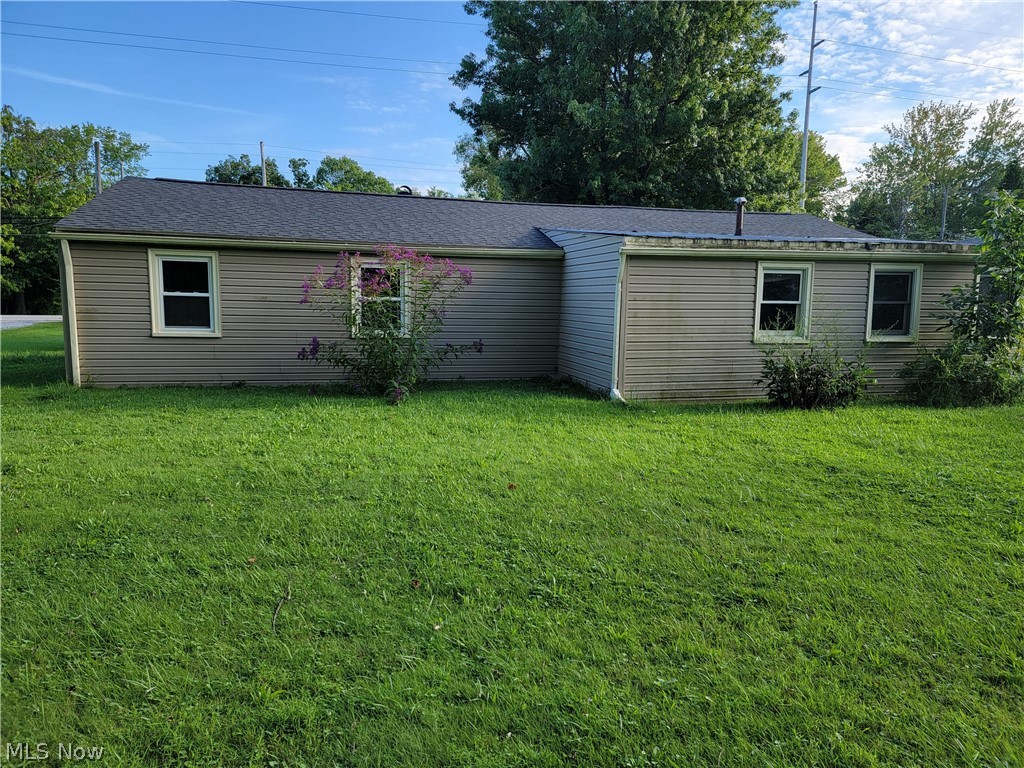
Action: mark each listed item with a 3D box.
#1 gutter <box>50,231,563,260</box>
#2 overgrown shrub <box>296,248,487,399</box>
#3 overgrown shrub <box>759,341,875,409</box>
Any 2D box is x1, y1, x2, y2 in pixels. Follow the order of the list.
[{"bbox_3d":[-3.085,-2.322,11.949,8.330,0.130,0.130,-1,7,-14],"label":"gutter"},{"bbox_3d":[-1.915,-1.051,11.434,2.880,2.336,2.200,-1,7,-14],"label":"overgrown shrub"},{"bbox_3d":[4.659,-0.170,10.799,1.750,0.923,1.200,-1,7,-14],"label":"overgrown shrub"}]

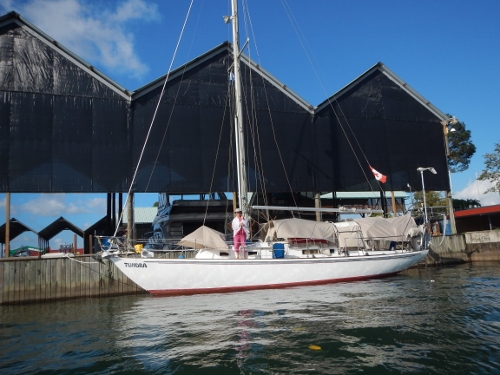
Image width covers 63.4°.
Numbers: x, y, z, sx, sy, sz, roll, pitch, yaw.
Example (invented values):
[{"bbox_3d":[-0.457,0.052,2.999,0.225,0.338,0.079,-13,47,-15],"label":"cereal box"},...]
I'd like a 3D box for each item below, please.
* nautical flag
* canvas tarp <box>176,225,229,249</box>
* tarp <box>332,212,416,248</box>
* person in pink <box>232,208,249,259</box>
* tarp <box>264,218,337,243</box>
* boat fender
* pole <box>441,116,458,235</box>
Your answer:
[{"bbox_3d":[5.191,-0.543,16.311,0.626,0.657,0.151,0,-6,-19],"label":"nautical flag"},{"bbox_3d":[-1.626,1.682,13.736,1.566,0.788,1.364,0,-6,-19],"label":"canvas tarp"},{"bbox_3d":[4.969,1.697,16.009,2.626,1.293,1.919,0,-6,-19],"label":"tarp"},{"bbox_3d":[-0.308,1.535,13.423,0.485,1.656,0.343,-2,-6,-1],"label":"person in pink"},{"bbox_3d":[1.828,1.586,14.928,2.121,0.838,1.717,0,-6,-19],"label":"tarp"},{"bbox_3d":[-3.313,2.140,13.079,0.404,0.283,0.283,0,-6,-19],"label":"boat fender"},{"bbox_3d":[10.130,-0.599,20.200,0.606,5.808,0.404,-2,-6,0],"label":"pole"}]

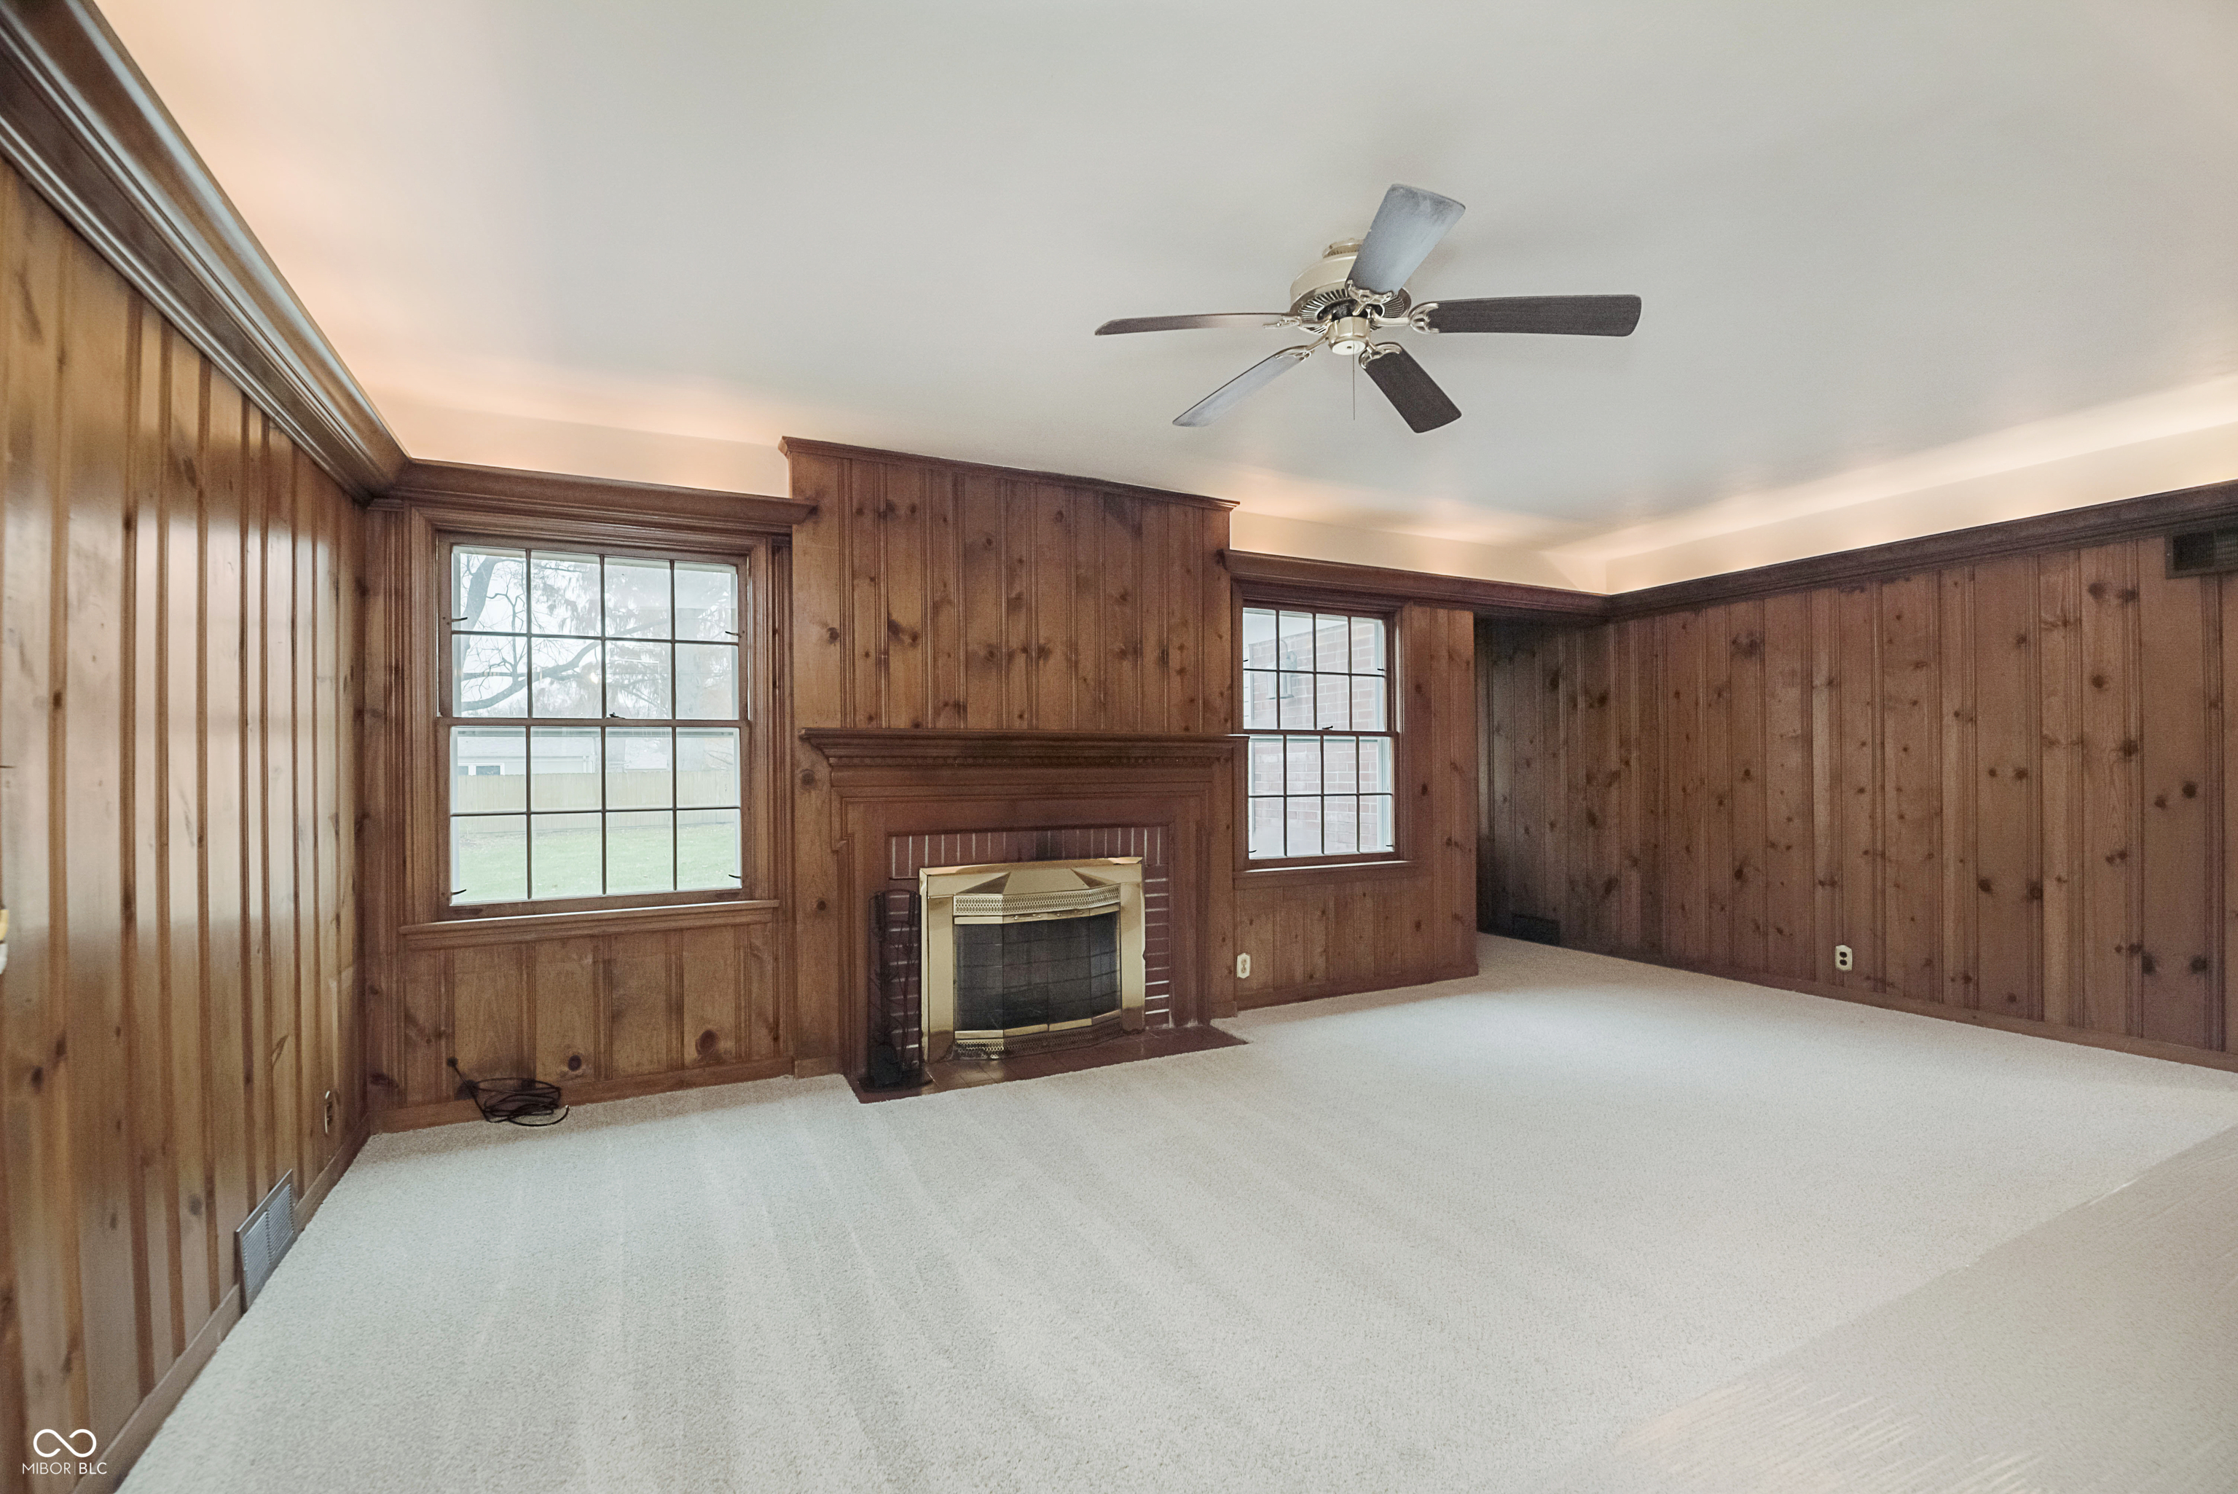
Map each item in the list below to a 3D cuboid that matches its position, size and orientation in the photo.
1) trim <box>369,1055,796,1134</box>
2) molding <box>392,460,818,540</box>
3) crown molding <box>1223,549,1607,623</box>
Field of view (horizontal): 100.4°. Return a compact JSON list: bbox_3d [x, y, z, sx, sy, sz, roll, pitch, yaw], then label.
[{"bbox_3d":[-1.869,1.236,3.351,1.319,0.083,0.019,0,-1,-26],"label":"trim"},{"bbox_3d":[-1.817,-0.868,3.350,1.394,0.124,0.140,0,-1,-26],"label":"molding"},{"bbox_3d":[1.729,-0.851,5.091,2.826,0.131,0.138,0,-1,-26],"label":"crown molding"}]

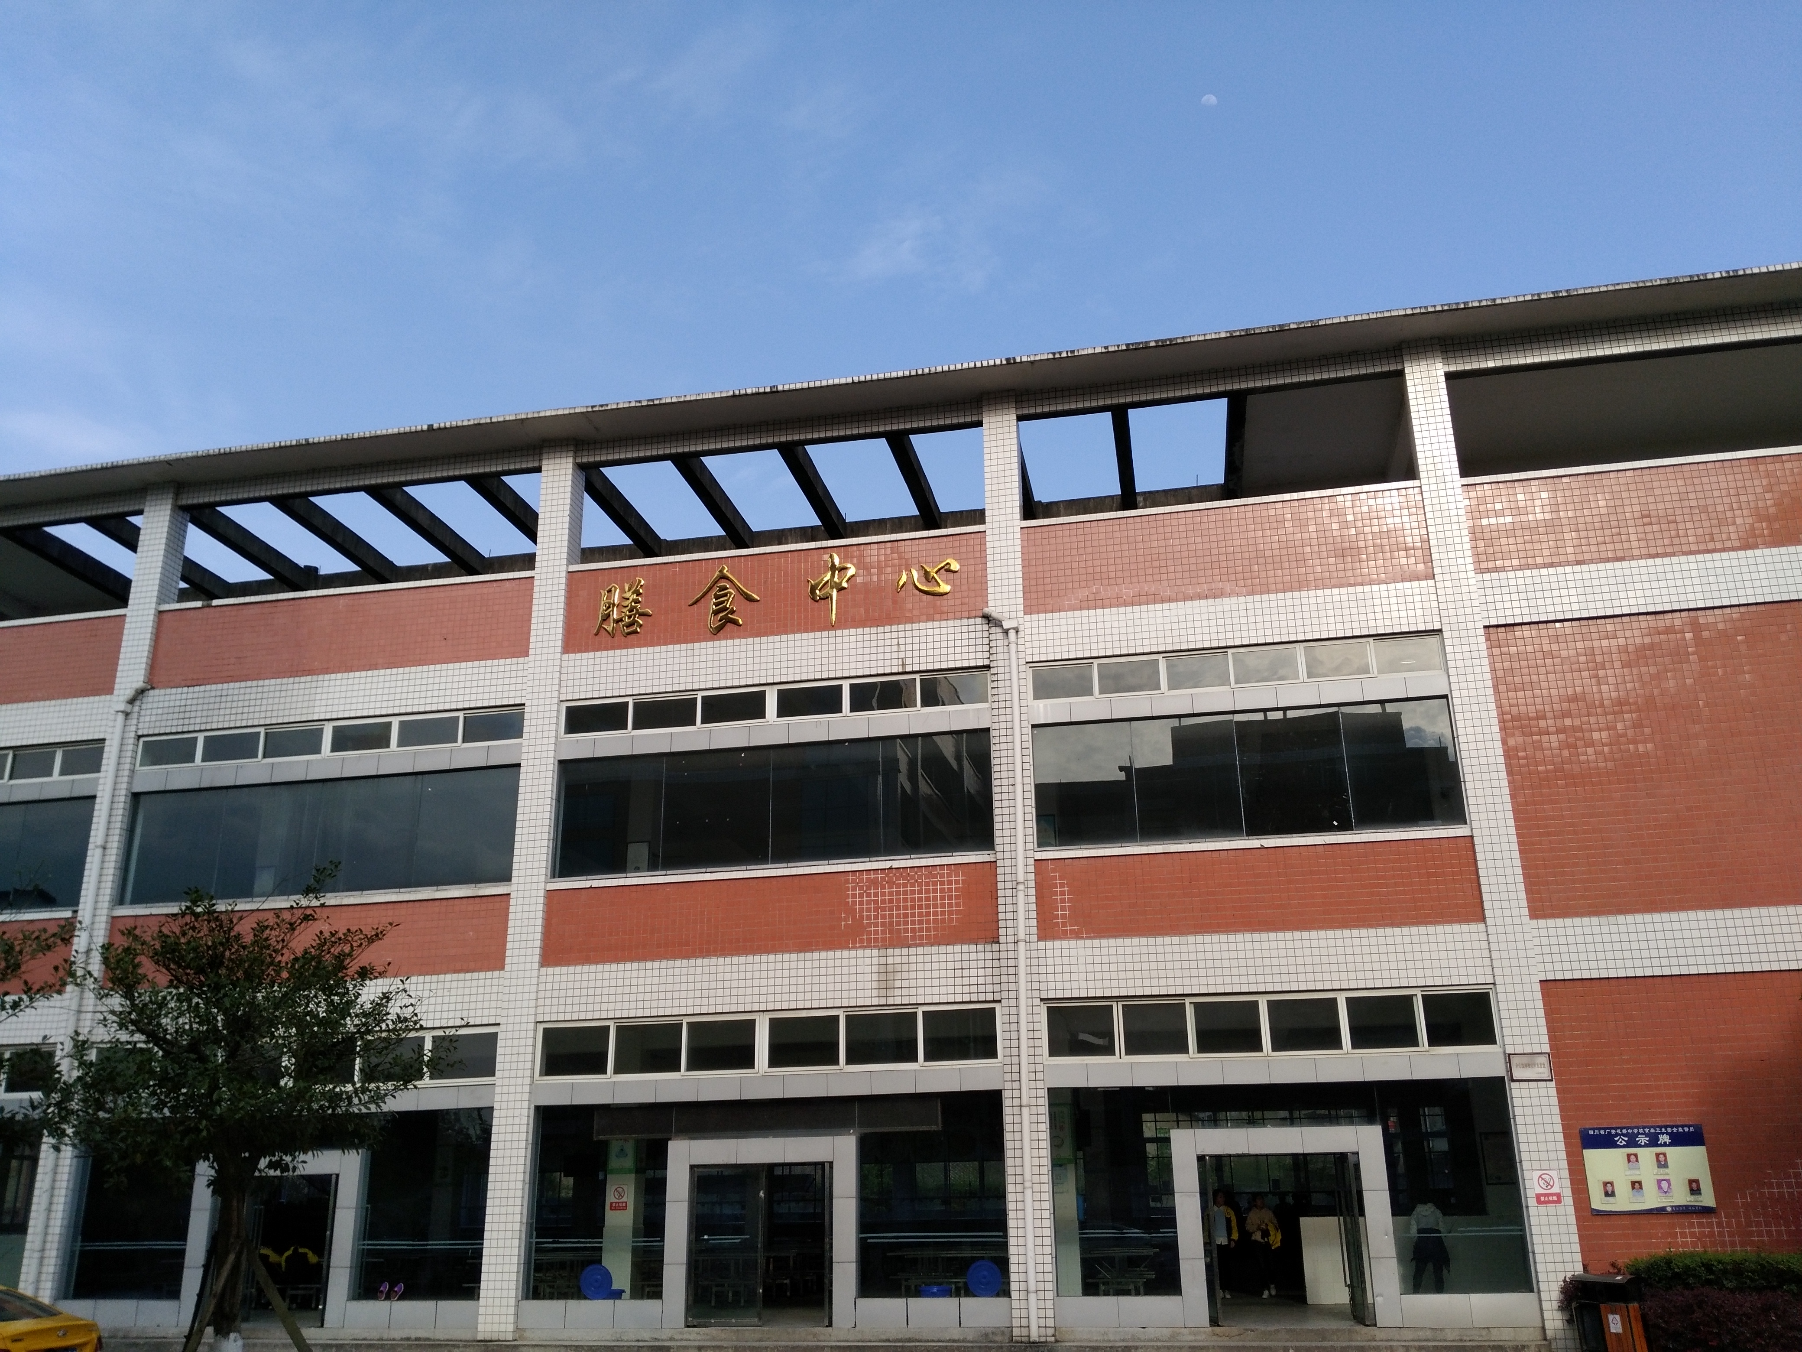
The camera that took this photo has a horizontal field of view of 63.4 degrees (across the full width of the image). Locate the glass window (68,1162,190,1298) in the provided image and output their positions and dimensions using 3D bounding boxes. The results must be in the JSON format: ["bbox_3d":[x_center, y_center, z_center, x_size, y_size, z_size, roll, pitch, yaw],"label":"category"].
[{"bbox_3d":[-11.662,8.238,22.071,1.712,2.159,0.060,-5,-19,11],"label":"glass window"}]

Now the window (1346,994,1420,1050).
[{"bbox_3d":[6.467,4.648,19.565,0.864,0.691,0.083,-5,-19,10],"label":"window"}]

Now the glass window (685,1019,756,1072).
[{"bbox_3d":[-2.597,5.308,20.936,1.014,0.710,0.080,-5,-19,11],"label":"glass window"}]

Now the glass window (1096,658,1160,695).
[{"bbox_3d":[3.367,0.011,21.609,0.919,0.498,0.080,-5,-19,10],"label":"glass window"}]

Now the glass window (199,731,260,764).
[{"bbox_3d":[-11.214,1.199,24.341,1.060,0.485,0.100,-5,-19,11],"label":"glass window"}]

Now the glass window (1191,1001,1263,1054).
[{"bbox_3d":[4.433,4.772,19.805,0.898,0.680,0.100,-5,-19,11],"label":"glass window"}]

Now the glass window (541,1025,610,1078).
[{"bbox_3d":[-4.821,5.561,21.597,1.040,0.730,0.100,-5,-19,10],"label":"glass window"}]

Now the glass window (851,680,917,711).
[{"bbox_3d":[-0.262,0.301,22.282,1.029,0.439,0.080,-5,-19,10],"label":"glass window"}]

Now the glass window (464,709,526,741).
[{"bbox_3d":[-6.593,0.797,23.579,1.036,0.517,0.083,-5,-19,10],"label":"glass window"}]

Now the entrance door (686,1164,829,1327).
[{"bbox_3d":[-1.953,7.804,20.016,1.989,2.067,0.100,-5,-19,11],"label":"entrance door"}]

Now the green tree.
[{"bbox_3d":[-7.809,5.300,17.056,4.300,6.081,4.200,-5,-19,10],"label":"green tree"}]

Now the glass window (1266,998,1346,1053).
[{"bbox_3d":[5.468,4.729,19.747,0.947,0.694,0.083,-5,-19,10],"label":"glass window"}]

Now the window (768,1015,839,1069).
[{"bbox_3d":[-1.400,5.263,21.002,1.062,0.716,0.083,-5,-19,10],"label":"window"}]

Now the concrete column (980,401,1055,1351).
[{"bbox_3d":[1.705,2.126,21.403,0.556,13.921,0.540,-5,-19,10],"label":"concrete column"}]

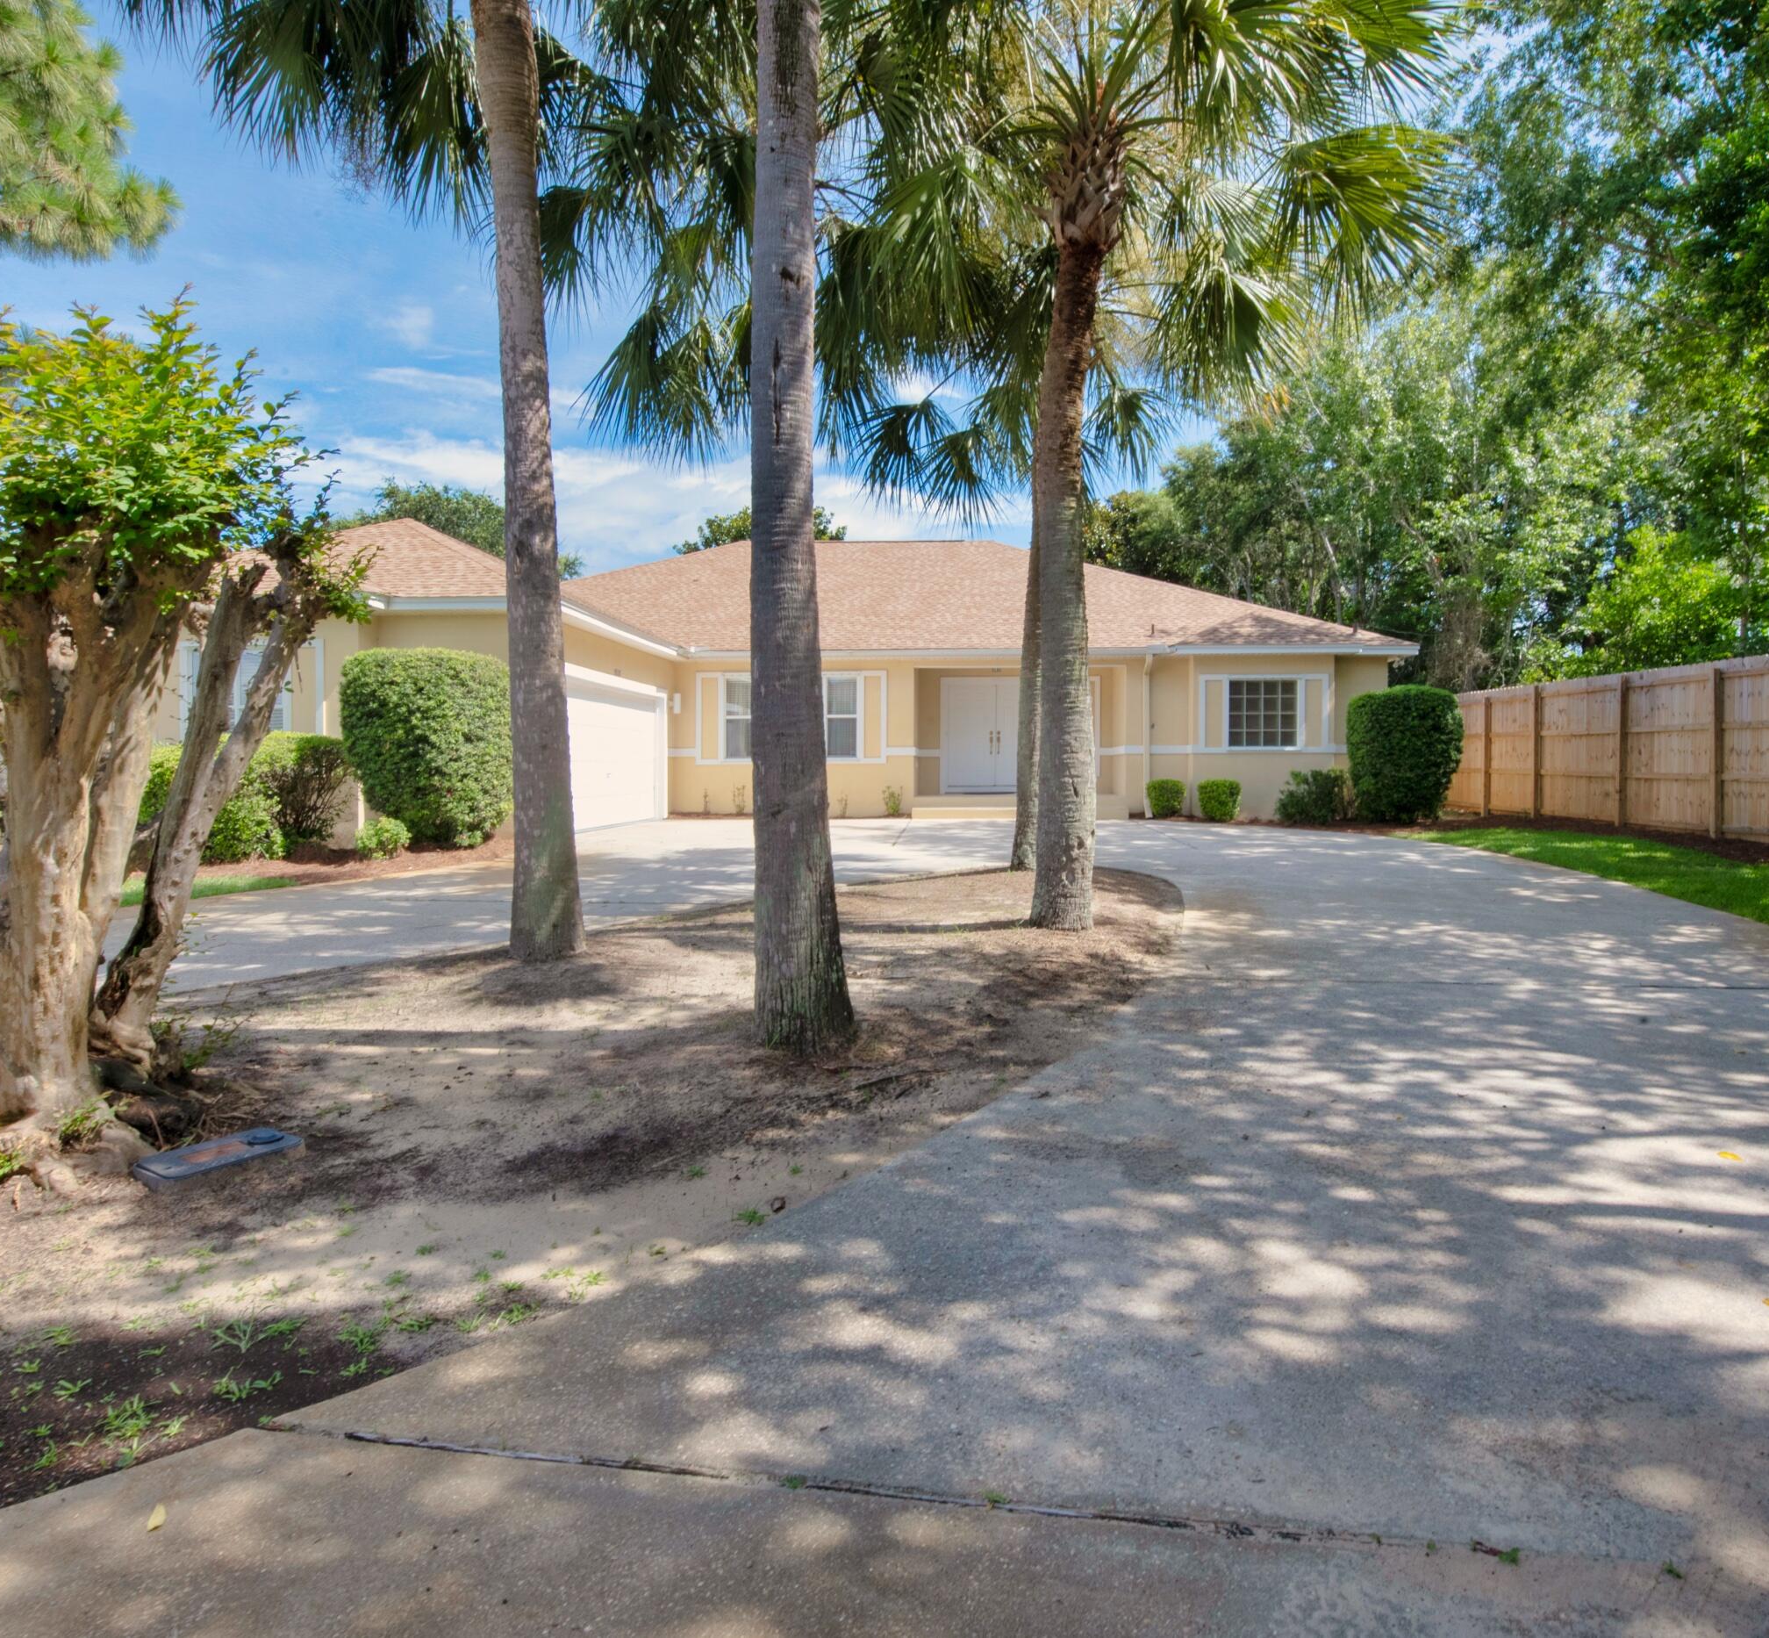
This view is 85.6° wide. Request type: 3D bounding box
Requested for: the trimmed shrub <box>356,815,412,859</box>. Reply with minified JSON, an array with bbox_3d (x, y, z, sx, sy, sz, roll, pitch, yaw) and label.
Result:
[{"bbox_3d":[-5.324,0.194,10.150,0.520,0.470,0.500,0,3,6],"label":"trimmed shrub"}]

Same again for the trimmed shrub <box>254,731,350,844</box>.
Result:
[{"bbox_3d":[-6.895,-0.338,11.050,1.050,1.330,0.950,0,3,6],"label":"trimmed shrub"}]

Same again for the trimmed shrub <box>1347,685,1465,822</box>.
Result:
[{"bbox_3d":[8.293,-1.039,15.200,1.600,2.160,1.450,0,3,6],"label":"trimmed shrub"}]

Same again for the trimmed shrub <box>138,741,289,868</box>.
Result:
[{"bbox_3d":[-7.049,-0.180,9.950,1.300,1.250,1.050,0,3,6],"label":"trimmed shrub"}]

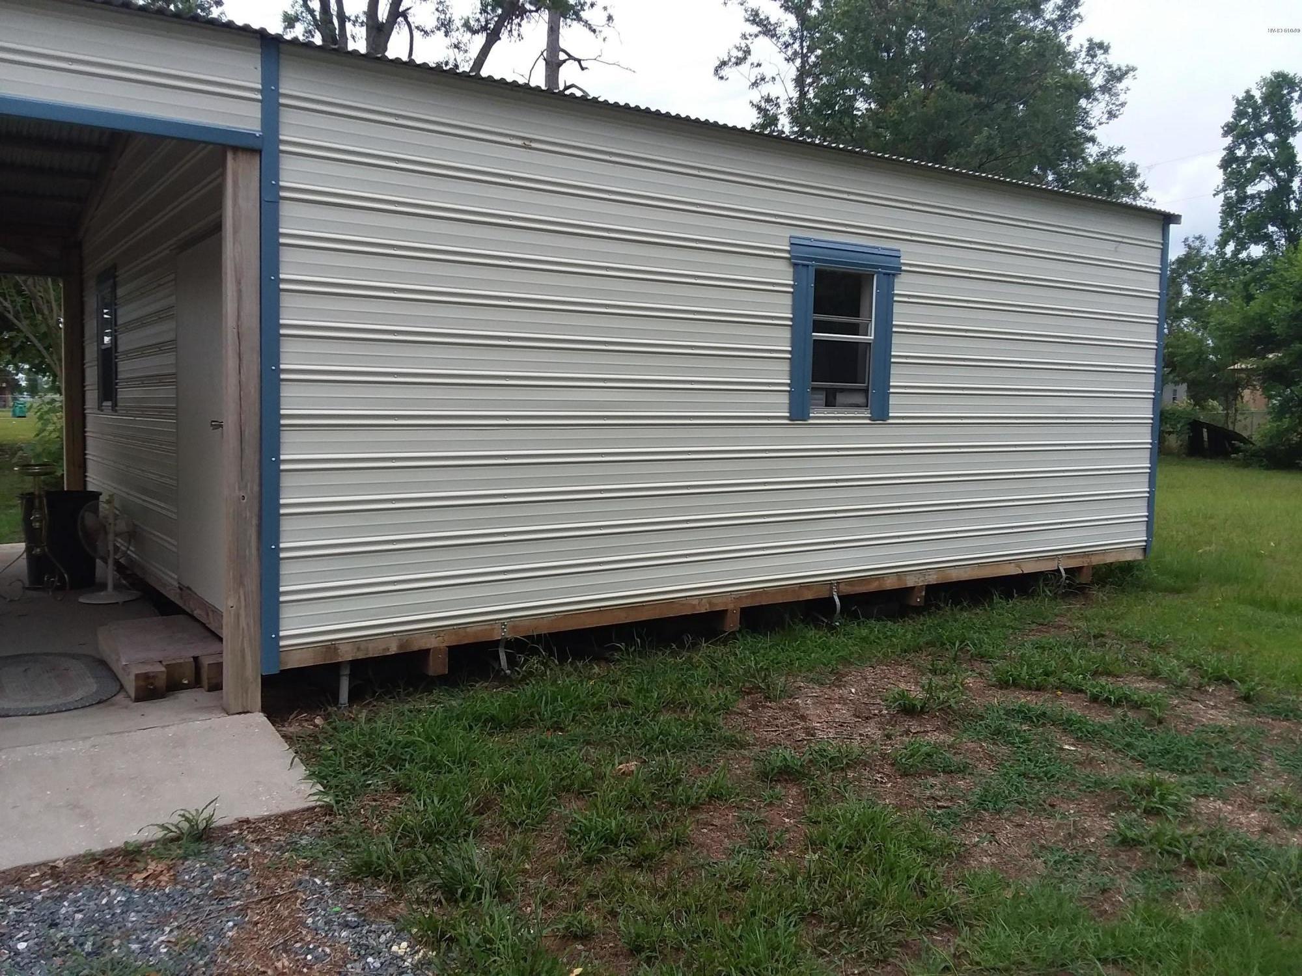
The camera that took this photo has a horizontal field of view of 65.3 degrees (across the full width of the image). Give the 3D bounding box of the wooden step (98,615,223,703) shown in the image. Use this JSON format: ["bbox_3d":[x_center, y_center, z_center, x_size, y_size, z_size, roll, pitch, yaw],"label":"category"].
[{"bbox_3d":[-2.715,0.917,5.646,0.485,0.155,1.360,-2,5,-35],"label":"wooden step"}]

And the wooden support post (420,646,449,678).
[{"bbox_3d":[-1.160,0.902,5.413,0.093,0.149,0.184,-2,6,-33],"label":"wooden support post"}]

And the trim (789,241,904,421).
[{"bbox_3d":[1.295,-1.021,6.686,0.943,1.162,0.074,-2,6,-33],"label":"trim"}]

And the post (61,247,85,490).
[{"bbox_3d":[-5.314,-0.789,9.373,0.143,2.898,0.143,-3,6,-36],"label":"post"}]

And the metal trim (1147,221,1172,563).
[{"bbox_3d":[4.328,-0.833,8.734,0.085,2.912,0.083,-2,6,-33],"label":"metal trim"}]

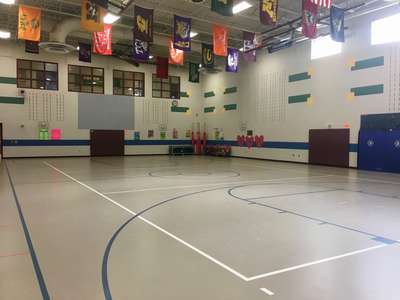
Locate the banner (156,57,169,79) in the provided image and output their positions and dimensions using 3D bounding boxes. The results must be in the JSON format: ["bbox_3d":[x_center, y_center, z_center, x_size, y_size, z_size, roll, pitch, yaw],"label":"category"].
[{"bbox_3d":[-2.677,-5.899,24.049,0.920,1.524,0.050,-1,3,-31],"label":"banner"}]

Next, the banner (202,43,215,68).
[{"bbox_3d":[0.562,-6.049,21.598,0.908,1.505,0.070,-1,3,-31],"label":"banner"}]

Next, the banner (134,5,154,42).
[{"bbox_3d":[-2.605,-5.859,15.649,0.922,1.527,0.070,-1,3,-31],"label":"banner"}]

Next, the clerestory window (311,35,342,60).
[{"bbox_3d":[6.740,-5.487,17.792,0.120,1.071,1.887,-1,3,-31],"label":"clerestory window"}]

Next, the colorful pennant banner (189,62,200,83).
[{"bbox_3d":[-0.418,-5.924,25.600,0.920,1.524,0.050,-1,3,-31],"label":"colorful pennant banner"}]

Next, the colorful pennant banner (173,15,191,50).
[{"bbox_3d":[-0.848,-5.809,16.717,0.934,1.578,0.070,-1,3,-31],"label":"colorful pennant banner"}]

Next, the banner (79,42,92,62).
[{"bbox_3d":[-7.341,-6.226,21.480,0.736,1.188,0.070,-1,3,-31],"label":"banner"}]

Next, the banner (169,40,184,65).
[{"bbox_3d":[-1.343,-5.686,19.158,0.920,1.524,0.050,-1,3,-31],"label":"banner"}]

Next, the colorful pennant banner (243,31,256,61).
[{"bbox_3d":[2.750,-5.596,18.380,0.920,1.524,0.050,-1,3,-31],"label":"colorful pennant banner"}]

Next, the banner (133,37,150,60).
[{"bbox_3d":[-3.335,-5.880,19.243,0.941,1.497,0.070,-1,3,-31],"label":"banner"}]

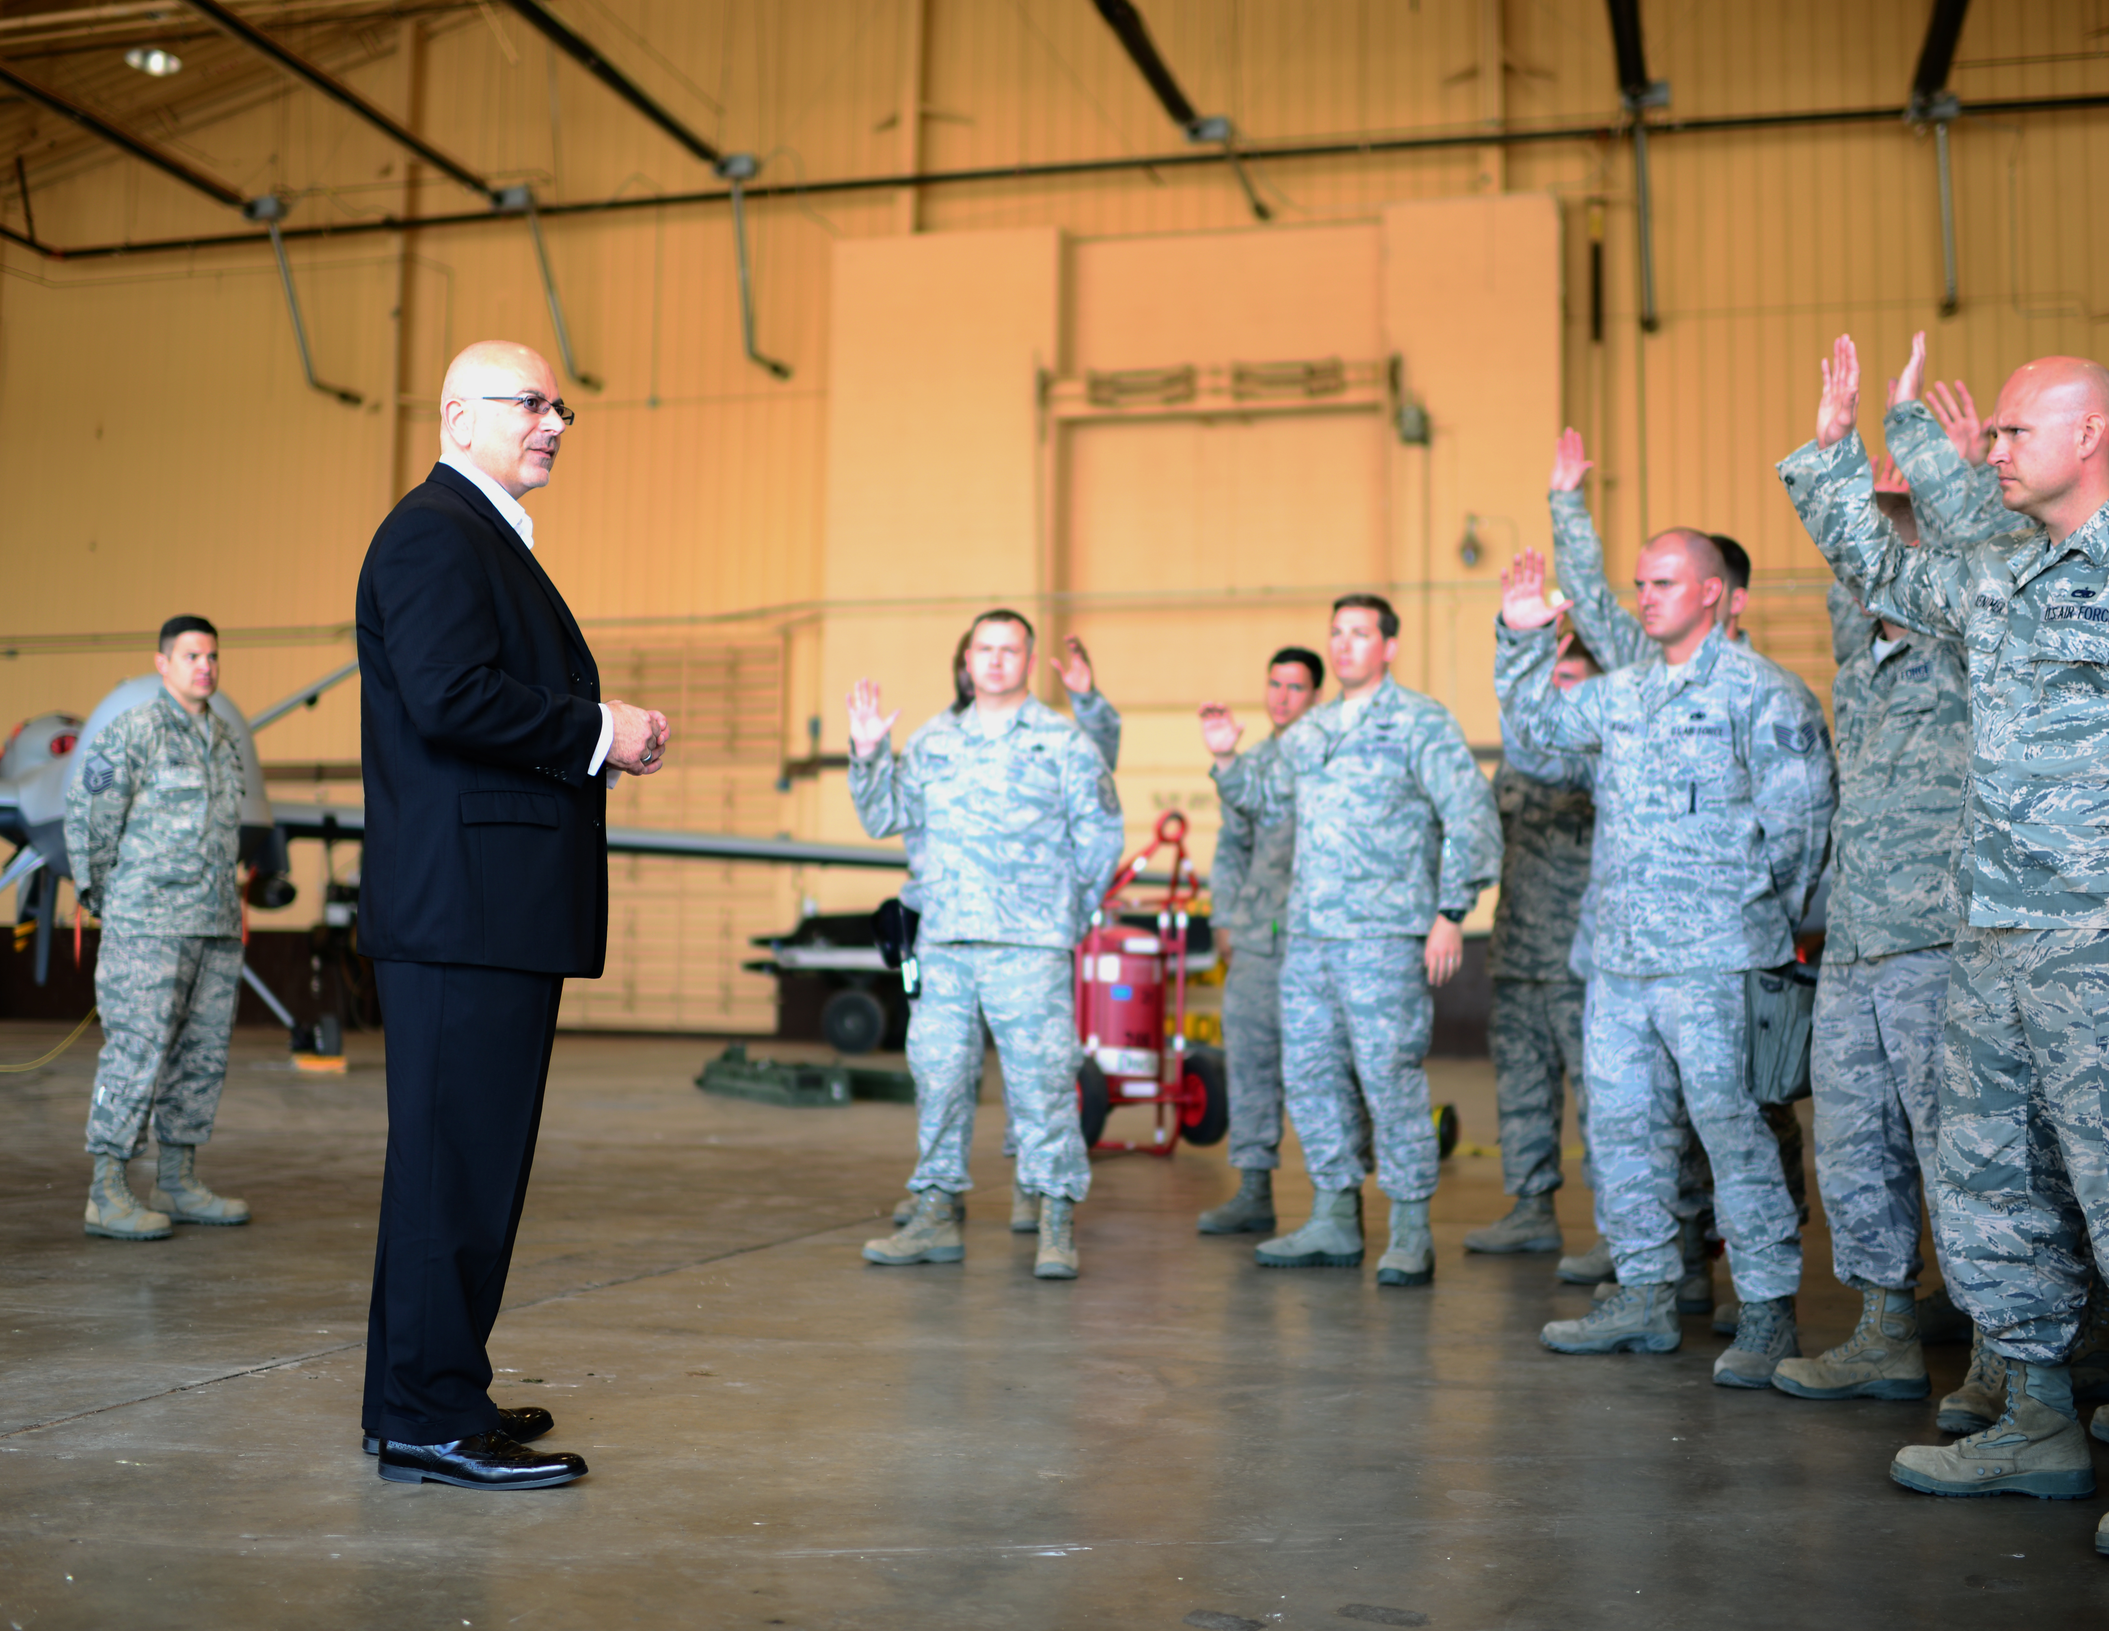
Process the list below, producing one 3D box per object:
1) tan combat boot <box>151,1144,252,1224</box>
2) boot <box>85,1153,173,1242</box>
[{"bbox_3d":[-2.591,1.111,7.219,0.300,0.240,0.108,0,-3,11],"label":"tan combat boot"},{"bbox_3d":[-2.663,1.089,6.835,0.298,0.240,0.108,-1,-3,23],"label":"boot"}]

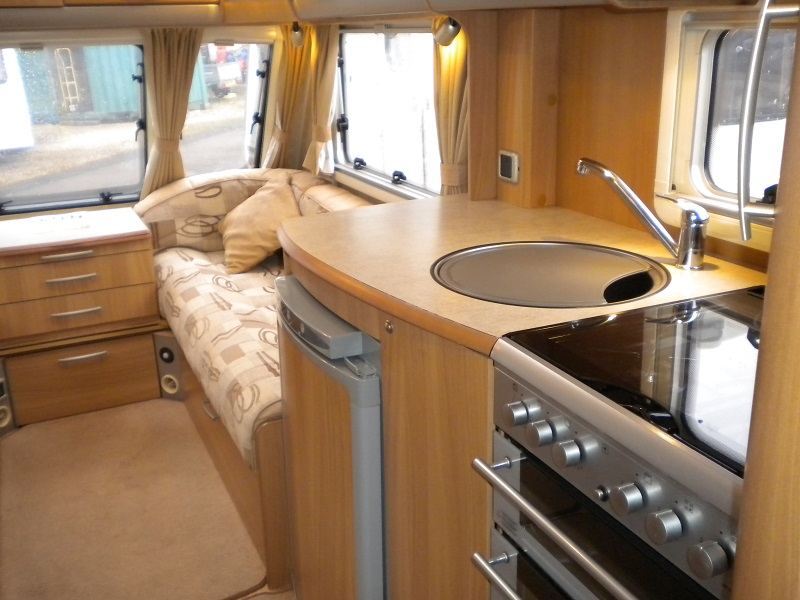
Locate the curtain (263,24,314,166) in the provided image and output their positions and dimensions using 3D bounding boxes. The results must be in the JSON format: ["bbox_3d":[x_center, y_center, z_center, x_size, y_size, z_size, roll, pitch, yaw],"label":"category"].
[{"bbox_3d":[-0.453,-0.800,3.329,0.180,0.680,0.120,-9,44,-23],"label":"curtain"}]

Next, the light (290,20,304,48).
[{"bbox_3d":[-0.380,-0.989,3.012,0.050,0.100,0.060,1,18,5],"label":"light"}]

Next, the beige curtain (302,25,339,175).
[{"bbox_3d":[-0.324,-0.788,3.235,0.110,0.590,0.230,-9,19,-23],"label":"beige curtain"}]

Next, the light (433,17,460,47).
[{"bbox_3d":[0.120,-0.689,2.083,0.050,0.078,0.075,-3,18,-6],"label":"light"}]

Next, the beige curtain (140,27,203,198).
[{"bbox_3d":[-0.902,-0.720,3.174,0.210,0.740,0.120,-9,44,-23],"label":"beige curtain"}]

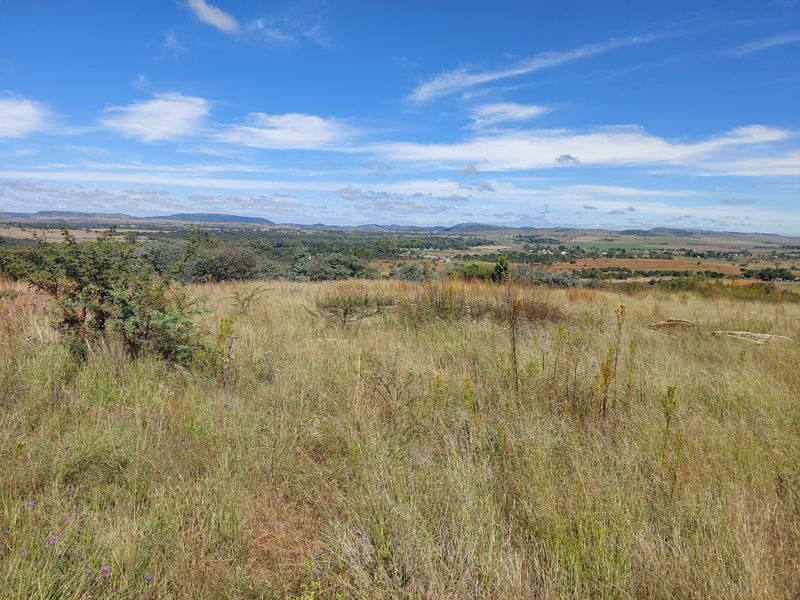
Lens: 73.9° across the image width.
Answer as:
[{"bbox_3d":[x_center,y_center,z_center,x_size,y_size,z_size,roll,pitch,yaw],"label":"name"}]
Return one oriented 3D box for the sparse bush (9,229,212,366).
[{"bbox_3d":[-3.500,0.000,6.600,2.200,1.750,1.950,1,8,0],"label":"sparse bush"}]

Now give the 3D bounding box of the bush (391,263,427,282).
[{"bbox_3d":[0.450,-1.420,28.000,1.900,1.200,1.700,1,8,0],"label":"bush"}]

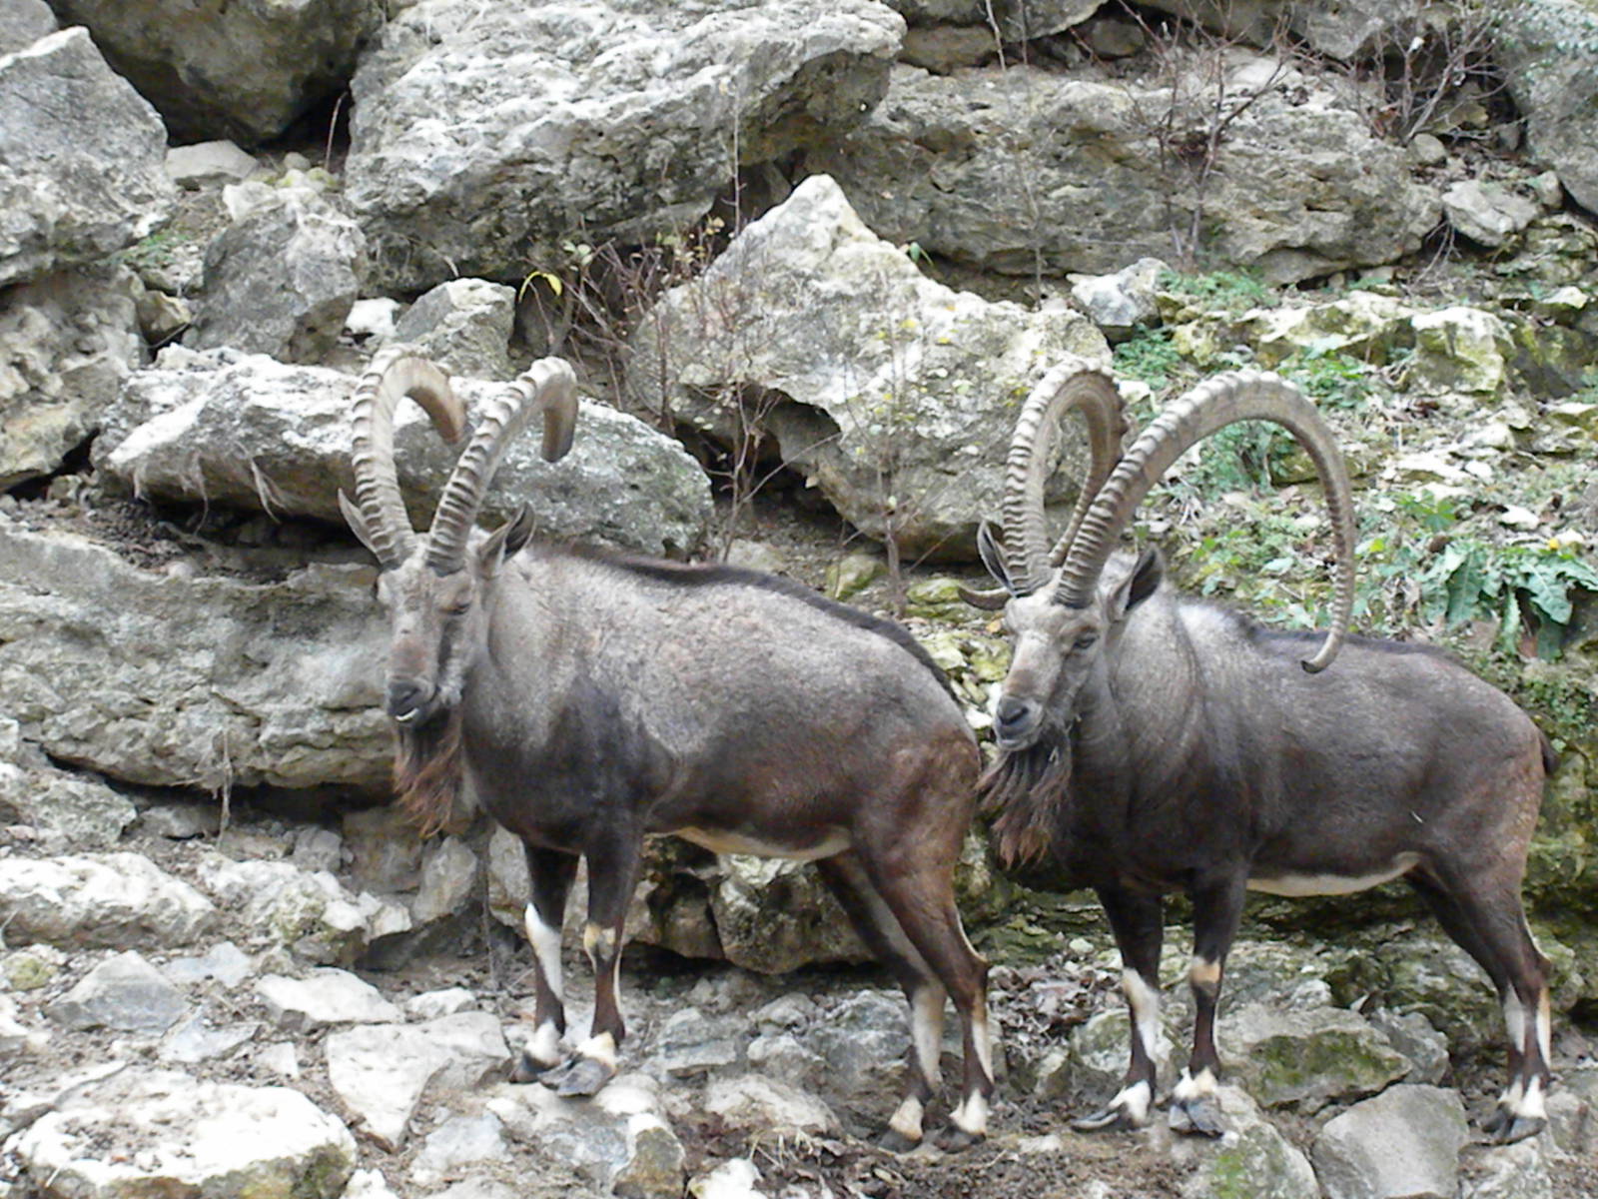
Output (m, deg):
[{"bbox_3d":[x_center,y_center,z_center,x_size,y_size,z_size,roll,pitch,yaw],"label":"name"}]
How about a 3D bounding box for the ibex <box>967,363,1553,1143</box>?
[{"bbox_3d":[0.731,0.232,7.300,0.960,1.190,0.460,-3,7,-29],"label":"ibex"}]

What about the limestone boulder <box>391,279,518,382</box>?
[{"bbox_3d":[-0.651,-0.502,8.700,0.240,0.200,0.220,0,6,0],"label":"limestone boulder"}]

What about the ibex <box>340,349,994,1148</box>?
[{"bbox_3d":[-0.203,0.225,7.200,1.040,1.210,0.420,-3,7,-29],"label":"ibex"}]

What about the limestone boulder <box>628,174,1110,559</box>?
[{"bbox_3d":[0.129,-0.427,8.600,0.880,0.660,0.600,0,6,0],"label":"limestone boulder"}]

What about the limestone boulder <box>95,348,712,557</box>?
[{"bbox_3d":[-0.710,-0.259,8.300,1.100,0.360,0.620,0,6,0],"label":"limestone boulder"}]

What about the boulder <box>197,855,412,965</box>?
[{"bbox_3d":[-0.811,0.513,7.600,0.340,0.170,0.260,0,6,0],"label":"boulder"}]

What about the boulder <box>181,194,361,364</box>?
[{"bbox_3d":[-0.994,-0.613,8.800,0.340,0.320,0.300,0,6,0],"label":"boulder"}]

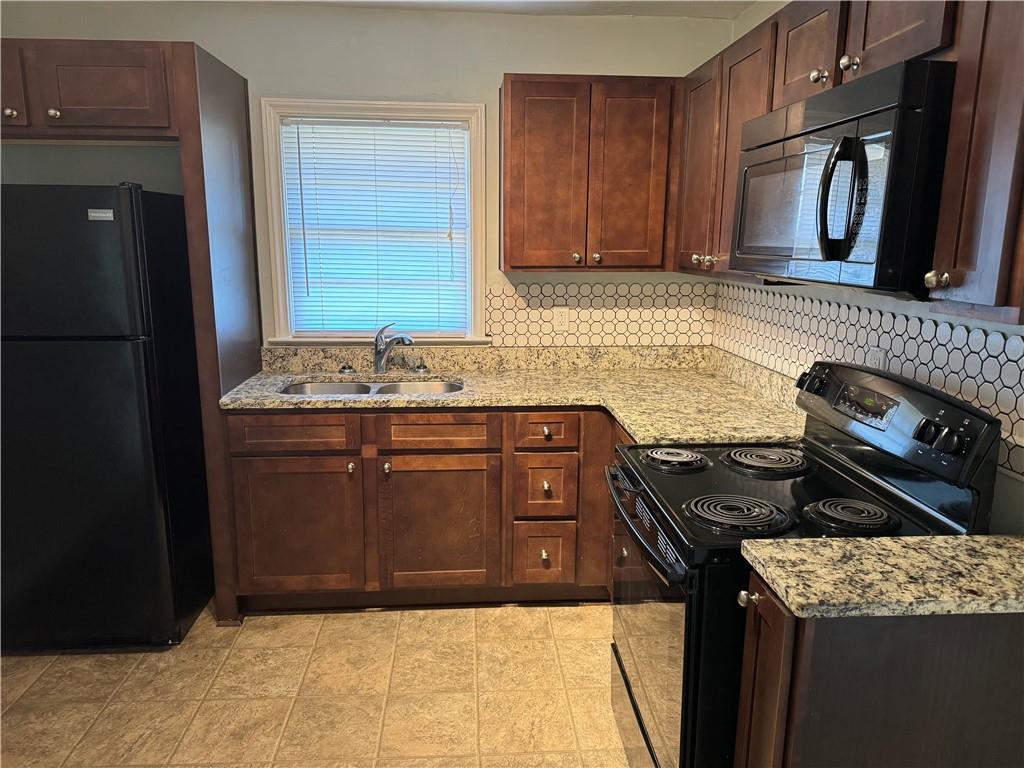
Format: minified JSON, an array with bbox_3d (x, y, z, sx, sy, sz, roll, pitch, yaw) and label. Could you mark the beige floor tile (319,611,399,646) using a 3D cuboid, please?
[{"bbox_3d":[-0.606,0.970,2.844,0.300,0.010,0.280,0,12,-4],"label":"beige floor tile"}]

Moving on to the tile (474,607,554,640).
[{"bbox_3d":[0.003,0.969,2.884,0.300,0.010,0.280,0,12,-4],"label":"tile"}]

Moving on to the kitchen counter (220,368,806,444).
[{"bbox_3d":[-0.049,0.075,2.775,2.110,0.035,1.175,0,12,-4],"label":"kitchen counter"}]

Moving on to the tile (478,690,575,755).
[{"bbox_3d":[0.041,1.094,2.302,0.300,0.010,0.300,0,12,-4],"label":"tile"}]

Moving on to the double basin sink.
[{"bbox_3d":[-0.579,0.125,3.019,0.765,0.185,0.420,0,12,-4],"label":"double basin sink"}]

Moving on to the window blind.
[{"bbox_3d":[-0.597,-0.687,3.190,0.804,0.947,0.040,0,12,-4],"label":"window blind"}]

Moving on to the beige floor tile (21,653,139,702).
[{"bbox_3d":[-1.507,1.035,2.513,0.305,0.010,0.306,0,12,-4],"label":"beige floor tile"}]

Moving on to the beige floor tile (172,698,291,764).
[{"bbox_3d":[-0.872,1.096,2.243,0.300,0.010,0.300,0,12,-4],"label":"beige floor tile"}]

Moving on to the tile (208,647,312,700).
[{"bbox_3d":[-0.897,1.033,2.550,0.310,0.010,0.306,0,12,-4],"label":"tile"}]

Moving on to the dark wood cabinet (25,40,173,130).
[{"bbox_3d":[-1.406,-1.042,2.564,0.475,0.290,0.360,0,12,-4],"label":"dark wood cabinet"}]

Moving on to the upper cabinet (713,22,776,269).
[{"bbox_3d":[0.878,-0.718,2.264,0.340,0.742,0.410,0,12,-4],"label":"upper cabinet"}]

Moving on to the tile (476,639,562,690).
[{"bbox_3d":[0.021,1.030,2.599,0.300,0.010,0.300,0,12,-4],"label":"tile"}]

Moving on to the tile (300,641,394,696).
[{"bbox_3d":[-0.587,1.031,2.559,0.300,0.010,0.300,0,12,-4],"label":"tile"}]

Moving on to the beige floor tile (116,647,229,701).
[{"bbox_3d":[-1.204,1.034,2.531,0.303,0.010,0.306,0,12,-4],"label":"beige floor tile"}]

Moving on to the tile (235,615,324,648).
[{"bbox_3d":[-0.919,0.973,2.834,0.309,0.010,0.275,0,12,-4],"label":"tile"}]

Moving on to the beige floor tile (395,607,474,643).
[{"bbox_3d":[-0.302,0.969,2.864,0.300,0.010,0.280,0,12,-4],"label":"beige floor tile"}]

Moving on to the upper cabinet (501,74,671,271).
[{"bbox_3d":[0.301,-0.872,3.035,0.688,0.761,0.335,0,12,-4],"label":"upper cabinet"}]

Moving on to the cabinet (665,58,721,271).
[{"bbox_3d":[0.830,-0.792,2.682,0.310,0.760,0.420,0,12,-4],"label":"cabinet"}]

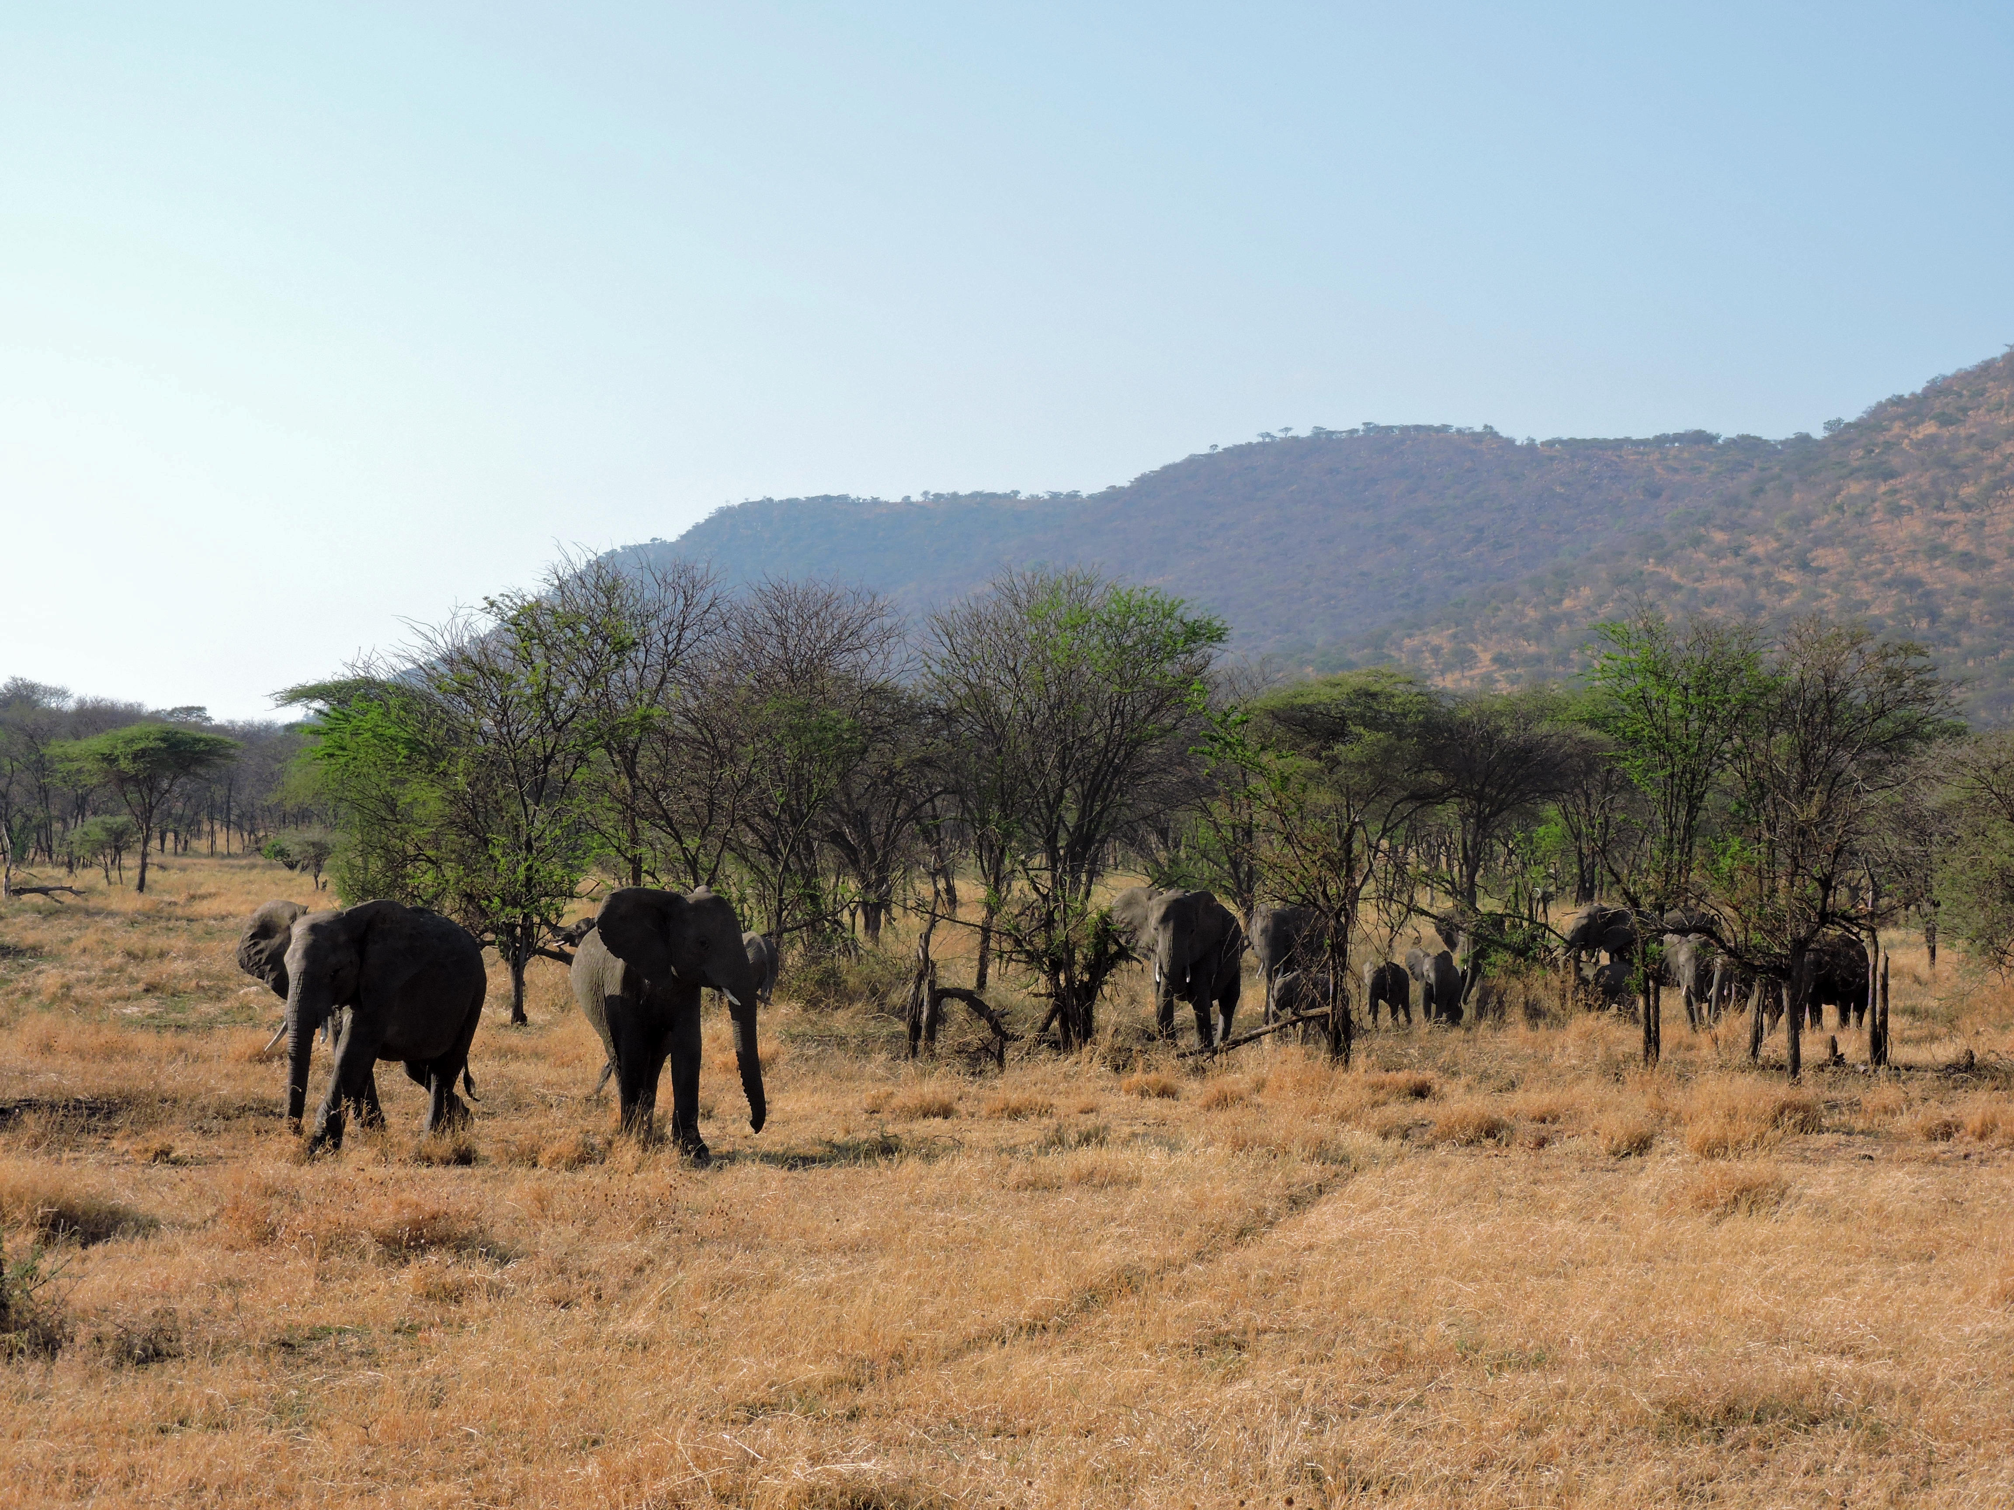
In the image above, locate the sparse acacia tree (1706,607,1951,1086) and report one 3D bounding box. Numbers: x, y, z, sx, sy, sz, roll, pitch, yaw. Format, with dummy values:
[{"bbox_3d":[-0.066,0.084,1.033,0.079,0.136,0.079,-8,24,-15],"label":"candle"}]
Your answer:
[{"bbox_3d":[10.743,1.231,64.500,3.242,5.972,3.080,0,-1,0],"label":"sparse acacia tree"}]

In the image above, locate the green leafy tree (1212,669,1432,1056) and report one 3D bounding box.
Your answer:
[{"bbox_3d":[4.497,1.570,70.500,3.140,5.585,3.140,0,-1,0],"label":"green leafy tree"}]

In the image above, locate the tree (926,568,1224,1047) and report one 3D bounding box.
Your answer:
[{"bbox_3d":[1.038,0.823,75.000,4.534,7.302,4.307,0,-1,0],"label":"tree"}]

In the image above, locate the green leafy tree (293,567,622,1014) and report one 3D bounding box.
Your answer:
[{"bbox_3d":[-9.660,0.803,87.000,5.840,7.944,5.256,0,-1,0],"label":"green leafy tree"}]

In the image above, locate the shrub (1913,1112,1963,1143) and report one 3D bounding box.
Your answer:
[{"bbox_3d":[9.247,3.697,49.135,0.499,0.312,0.449,0,-1,0],"label":"shrub"}]

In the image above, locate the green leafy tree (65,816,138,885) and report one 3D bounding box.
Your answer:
[{"bbox_3d":[-34.240,3.599,187.000,2.856,2.618,2.713,0,-1,0],"label":"green leafy tree"}]

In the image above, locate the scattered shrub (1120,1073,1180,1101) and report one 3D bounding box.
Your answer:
[{"bbox_3d":[1.670,3.863,57.682,0.713,0.329,0.606,0,-1,0],"label":"scattered shrub"}]

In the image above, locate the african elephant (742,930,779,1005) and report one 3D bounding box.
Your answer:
[{"bbox_3d":[-4.927,4.039,93.000,0.850,1.500,1.900,1,-1,-25],"label":"african elephant"}]

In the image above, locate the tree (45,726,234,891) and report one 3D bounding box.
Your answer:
[{"bbox_3d":[-31.412,1.976,180.000,6.872,6.185,6.529,0,-1,0],"label":"tree"}]

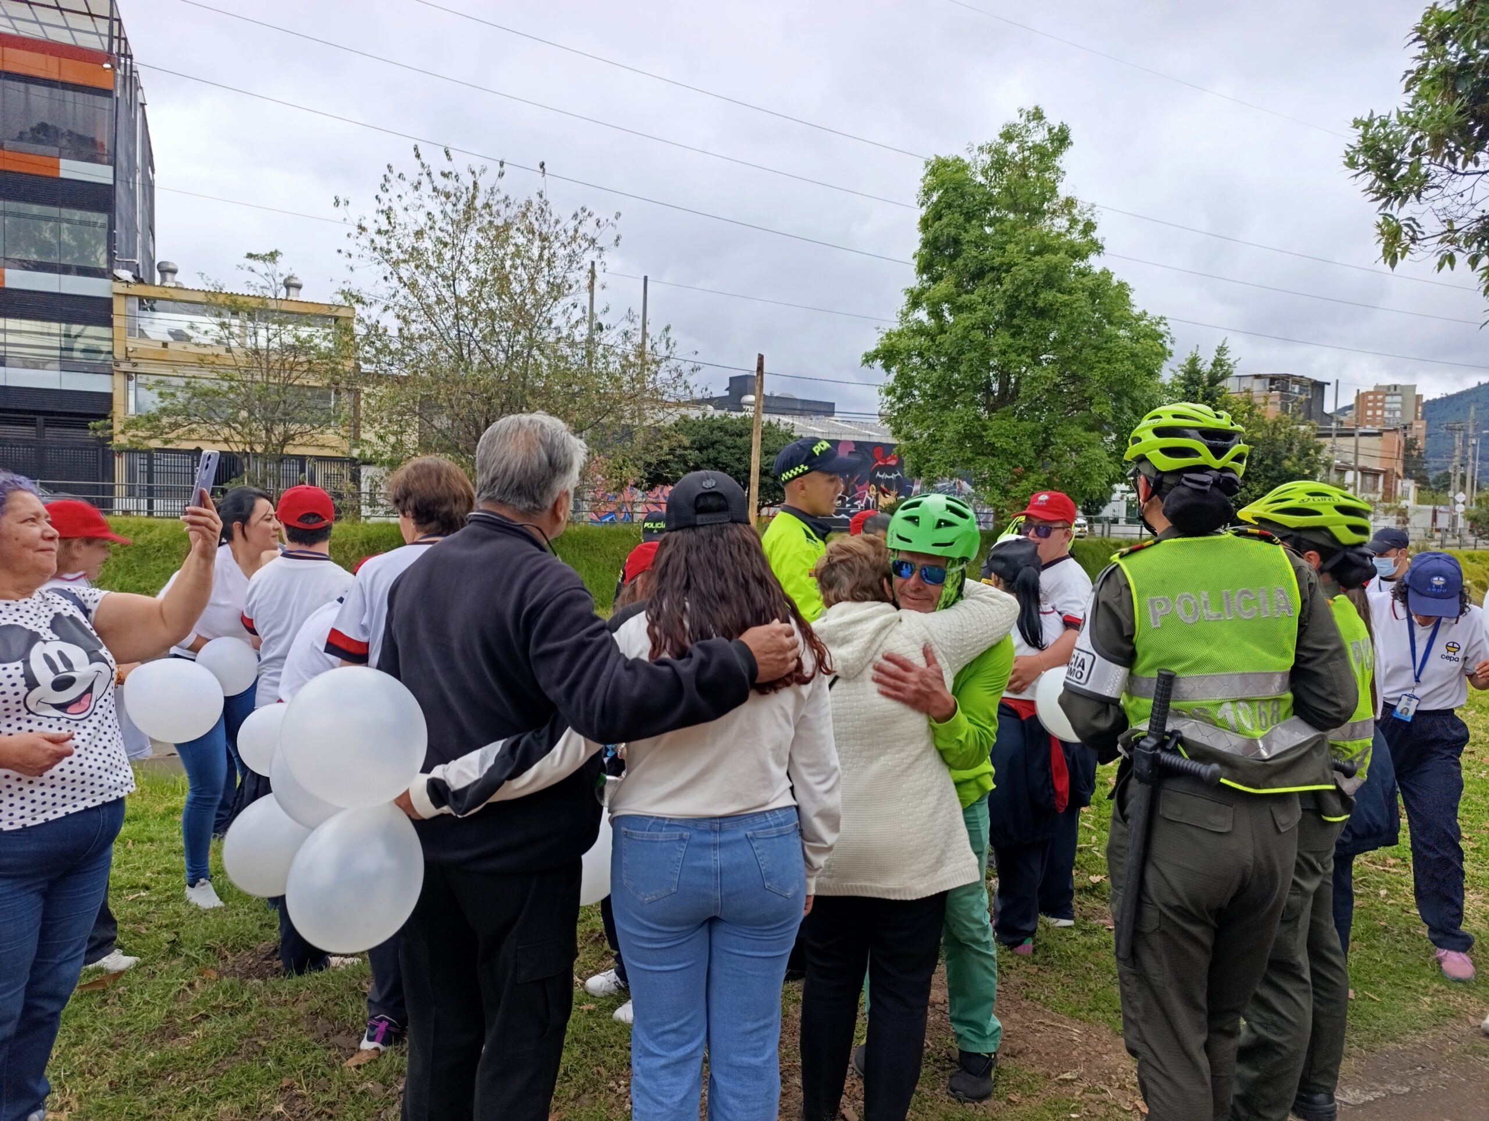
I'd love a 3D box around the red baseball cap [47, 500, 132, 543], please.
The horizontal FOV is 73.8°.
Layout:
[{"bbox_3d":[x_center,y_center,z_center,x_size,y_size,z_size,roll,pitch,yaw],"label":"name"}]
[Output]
[{"bbox_3d":[-2.220,-0.136,3.350,0.265,0.145,0.180,0,2,-33],"label":"red baseball cap"}]

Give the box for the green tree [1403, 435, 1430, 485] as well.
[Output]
[{"bbox_3d":[63.850,-9.314,95.000,4.500,7.000,4.500,1,3,-24],"label":"green tree"}]

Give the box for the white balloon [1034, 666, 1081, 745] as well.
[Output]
[{"bbox_3d":[1.099,0.490,3.350,0.250,0.260,0.250,2,2,0],"label":"white balloon"}]

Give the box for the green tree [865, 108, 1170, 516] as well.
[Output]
[{"bbox_3d":[9.911,-8.771,36.000,11.000,15.400,10.300,2,2,12],"label":"green tree"}]

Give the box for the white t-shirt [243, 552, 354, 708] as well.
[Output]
[{"bbox_3d":[-1.507,0.285,3.400,0.460,0.640,0.270,0,2,-27],"label":"white t-shirt"}]

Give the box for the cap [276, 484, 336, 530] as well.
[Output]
[{"bbox_3d":[-1.516,-0.183,3.420,0.180,0.150,0.260,0,2,-34],"label":"cap"}]

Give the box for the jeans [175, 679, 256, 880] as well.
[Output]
[{"bbox_3d":[-2.008,0.810,3.780,0.340,0.880,0.380,2,2,21],"label":"jeans"}]

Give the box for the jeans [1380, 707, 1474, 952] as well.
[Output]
[{"bbox_3d":[2.434,0.964,3.560,0.380,0.880,0.330,2,2,30],"label":"jeans"}]

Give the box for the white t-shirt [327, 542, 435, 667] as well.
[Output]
[{"bbox_3d":[-0.931,0.215,2.880,0.520,0.620,0.320,1,2,-18],"label":"white t-shirt"}]

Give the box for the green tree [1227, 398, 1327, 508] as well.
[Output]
[{"bbox_3d":[25.724,-4.706,48.000,5.400,6.600,5.000,2,2,24],"label":"green tree"}]

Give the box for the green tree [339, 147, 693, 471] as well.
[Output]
[{"bbox_3d":[-6.921,-6.816,30.000,10.600,11.400,9.500,1,2,0],"label":"green tree"}]

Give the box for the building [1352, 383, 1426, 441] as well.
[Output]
[{"bbox_3d":[214.822,-42.427,330.000,21.000,32.000,18.000,2,2,30],"label":"building"}]

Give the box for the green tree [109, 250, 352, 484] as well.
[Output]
[{"bbox_3d":[-13.741,-4.866,27.000,6.600,7.200,6.000,1,3,-24],"label":"green tree"}]

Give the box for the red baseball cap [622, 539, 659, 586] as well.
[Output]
[{"bbox_3d":[-0.289,0.002,3.100,0.250,0.140,0.180,-24,0,6],"label":"red baseball cap"}]

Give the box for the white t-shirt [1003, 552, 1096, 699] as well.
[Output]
[{"bbox_3d":[1.174,0.273,3.780,0.480,0.600,0.320,3,3,30],"label":"white t-shirt"}]

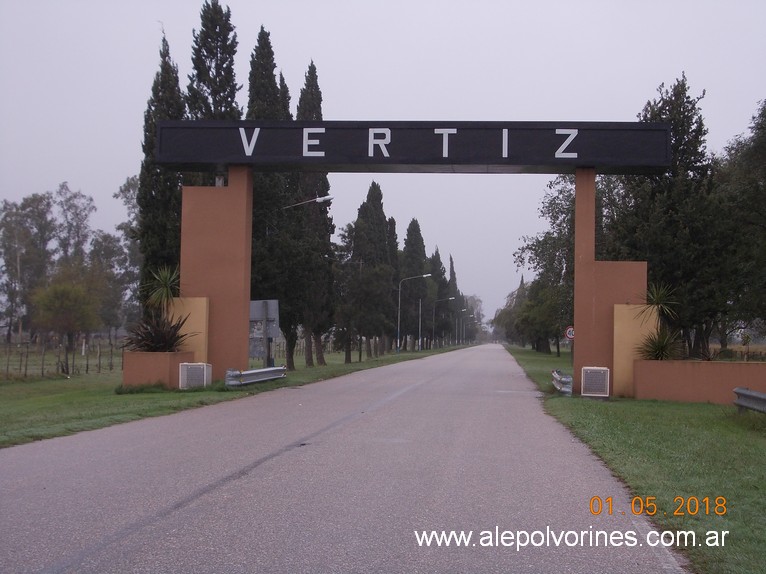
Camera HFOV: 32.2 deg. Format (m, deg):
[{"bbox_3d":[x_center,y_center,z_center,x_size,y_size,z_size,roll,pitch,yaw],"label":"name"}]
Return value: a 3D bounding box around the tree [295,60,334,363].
[{"bbox_3d":[-3.509,-3.766,68.000,2.000,15.500,2.000,1,-2,5],"label":"tree"}]

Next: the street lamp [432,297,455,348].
[{"bbox_3d":[9.116,5.349,200.000,3.200,7.600,0.300,1,-2,5],"label":"street lamp"}]

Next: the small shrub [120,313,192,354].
[{"bbox_3d":[-5.725,1.166,34.000,1.800,1.000,1.600,1,-2,5],"label":"small shrub"}]

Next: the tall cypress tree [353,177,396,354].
[{"bbox_3d":[-0.679,-1.398,106.000,3.400,13.700,3.400,1,-2,5],"label":"tall cypress tree"}]

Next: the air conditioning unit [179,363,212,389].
[{"bbox_3d":[-4.676,2.207,33.100,0.650,0.650,0.660,1,-2,5],"label":"air conditioning unit"}]

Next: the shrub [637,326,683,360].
[{"bbox_3d":[7.083,1.447,34.000,1.150,0.860,1.100,1,-2,5],"label":"shrub"}]

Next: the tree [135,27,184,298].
[{"bbox_3d":[-7.607,-2.790,46.000,1.850,11.700,1.850,1,-2,5],"label":"tree"}]

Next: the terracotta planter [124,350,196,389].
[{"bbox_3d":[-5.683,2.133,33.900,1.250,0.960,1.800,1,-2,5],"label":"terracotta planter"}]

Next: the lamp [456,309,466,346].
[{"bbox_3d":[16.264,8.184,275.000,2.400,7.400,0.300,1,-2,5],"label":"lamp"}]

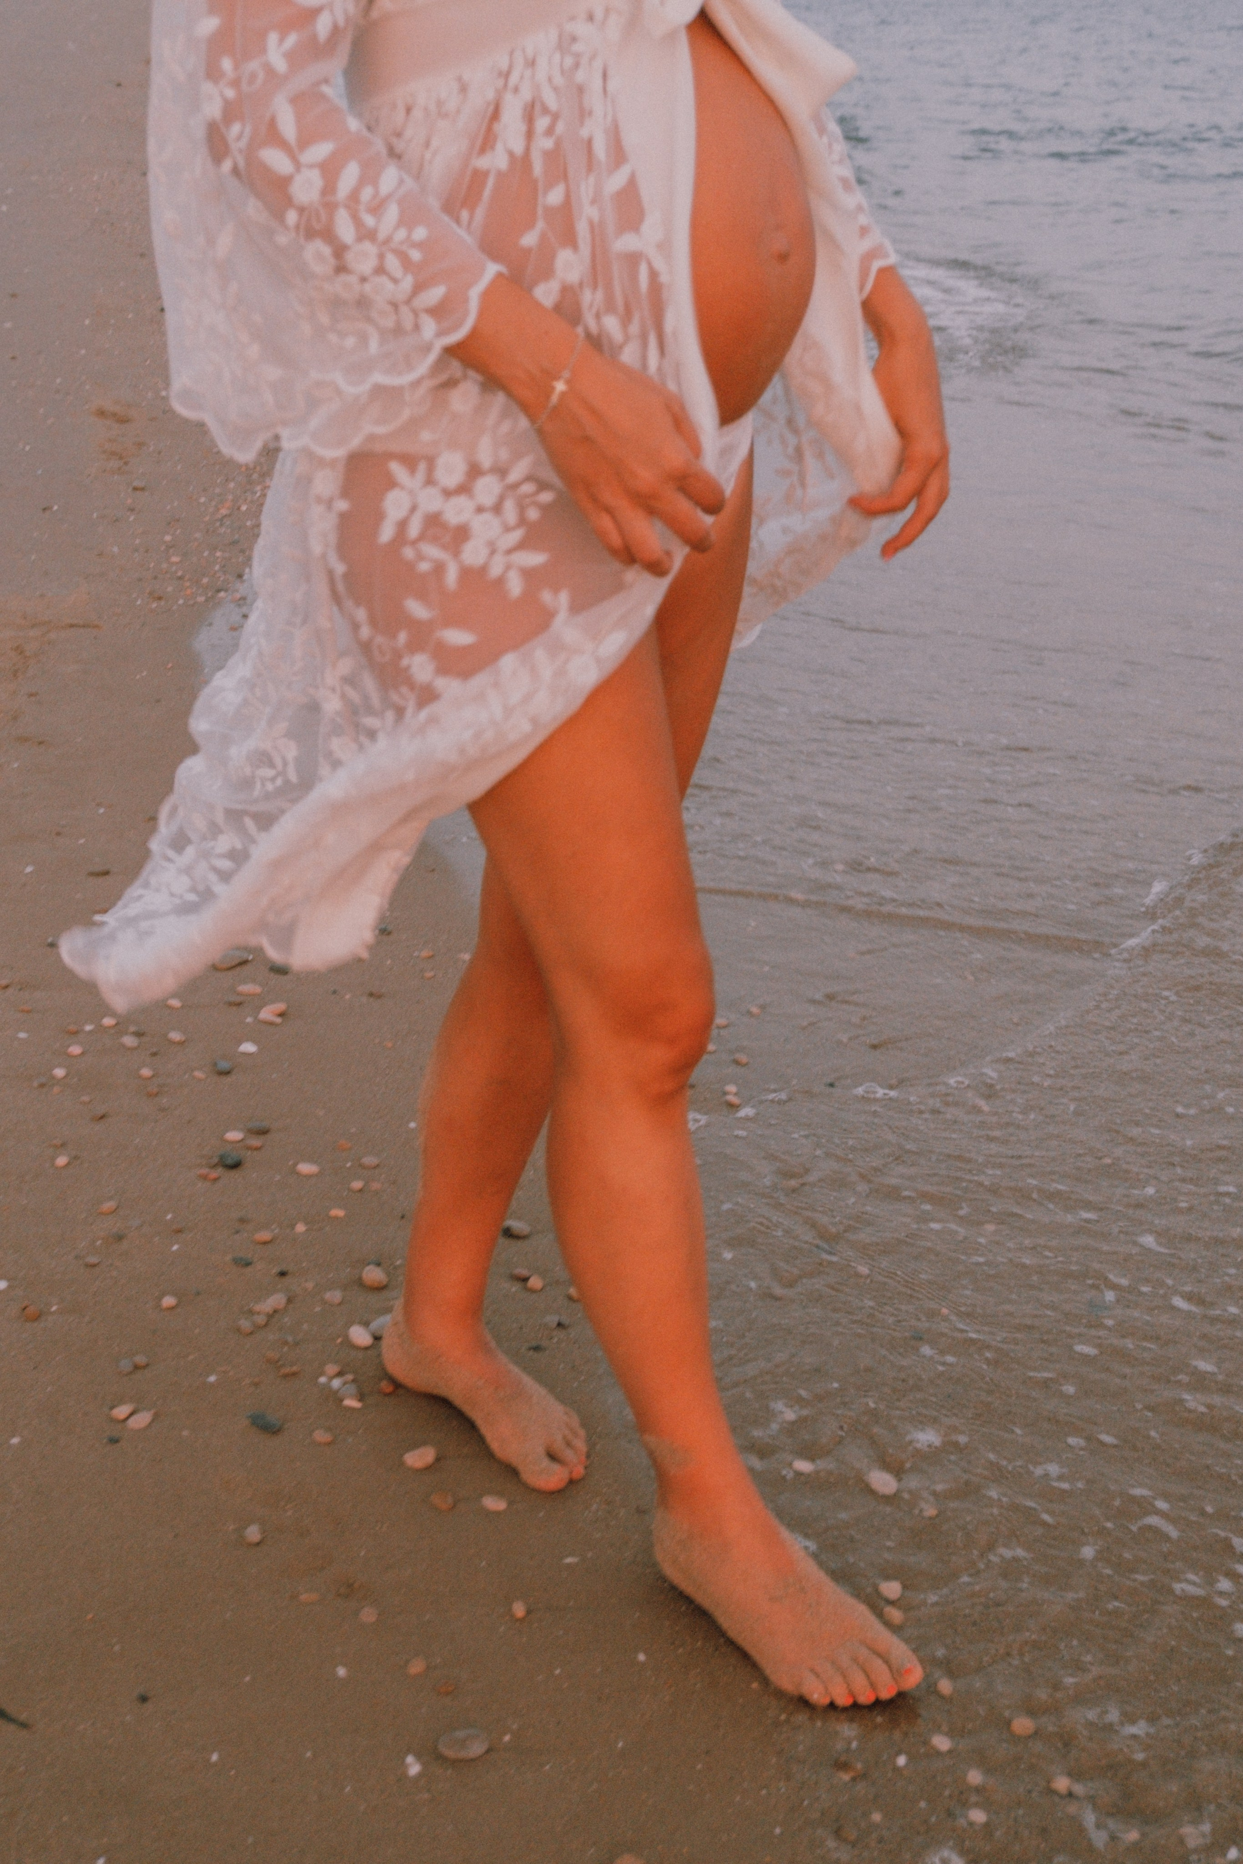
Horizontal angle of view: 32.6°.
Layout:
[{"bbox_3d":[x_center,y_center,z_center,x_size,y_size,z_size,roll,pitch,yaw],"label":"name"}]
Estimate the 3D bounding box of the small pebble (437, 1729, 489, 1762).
[{"bbox_3d":[-0.109,0.560,1.461,0.035,0.013,0.025,-5,27,-11],"label":"small pebble"}]

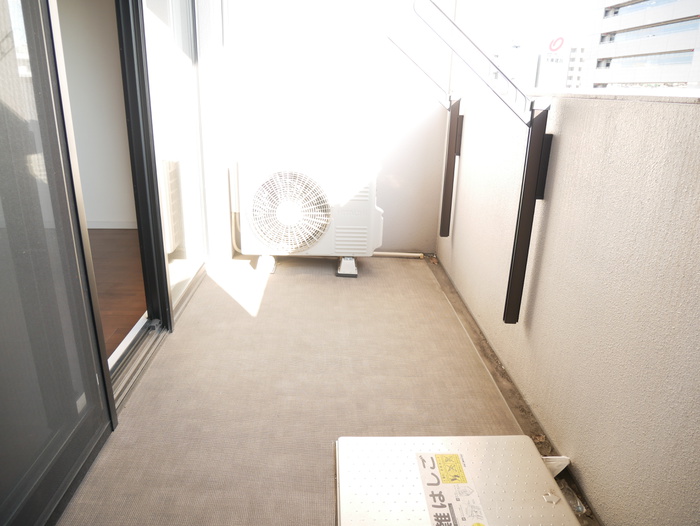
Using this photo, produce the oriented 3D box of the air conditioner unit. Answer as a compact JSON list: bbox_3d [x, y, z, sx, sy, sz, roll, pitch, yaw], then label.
[{"bbox_3d":[-0.227,-0.336,2.971,0.841,0.537,0.300,1,19,-3],"label":"air conditioner unit"}]

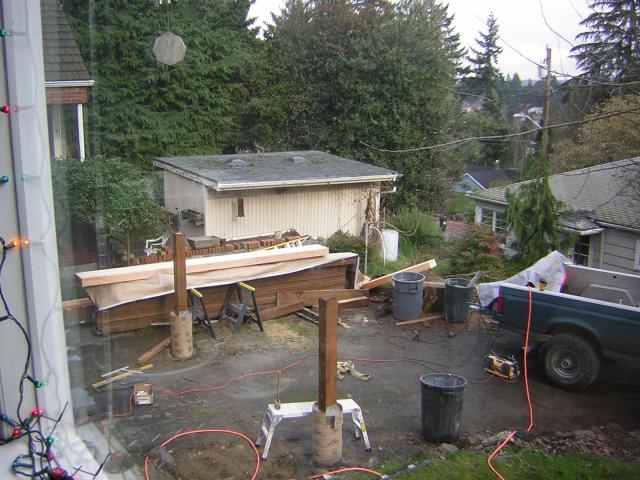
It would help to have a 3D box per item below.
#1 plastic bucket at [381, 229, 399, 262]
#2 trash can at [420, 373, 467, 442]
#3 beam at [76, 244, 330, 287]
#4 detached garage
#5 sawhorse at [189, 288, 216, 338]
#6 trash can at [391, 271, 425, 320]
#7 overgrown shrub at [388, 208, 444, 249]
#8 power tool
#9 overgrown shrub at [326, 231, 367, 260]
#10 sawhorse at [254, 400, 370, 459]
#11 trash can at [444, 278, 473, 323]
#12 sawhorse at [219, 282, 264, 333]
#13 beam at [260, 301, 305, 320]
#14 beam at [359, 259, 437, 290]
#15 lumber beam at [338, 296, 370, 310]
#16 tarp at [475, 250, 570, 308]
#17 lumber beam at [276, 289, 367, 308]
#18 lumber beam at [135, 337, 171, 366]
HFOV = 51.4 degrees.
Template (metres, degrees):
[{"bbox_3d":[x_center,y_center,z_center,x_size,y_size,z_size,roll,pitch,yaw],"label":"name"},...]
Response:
[{"bbox_3d":[1.684,0.146,15.791,0.400,0.720,0.400,0,10,0],"label":"plastic bucket"},{"bbox_3d":[1.443,1.946,7.718,0.540,0.675,0.540,0,10,0],"label":"trash can"},{"bbox_3d":[-1.994,0.449,12.502,4.880,0.140,0.520,-6,12,-31],"label":"beam"},{"bbox_3d":[-1.708,-1.730,25.574,7.552,2.863,5.251,-7,13,-35],"label":"detached garage"},{"bbox_3d":[-2.035,1.173,10.788,0.470,0.710,0.720,-6,12,-28],"label":"sawhorse"},{"bbox_3d":[1.554,0.994,11.585,0.580,0.700,0.580,0,10,0],"label":"trash can"},{"bbox_3d":[2.840,-0.300,20.000,1.700,1.269,1.600,2,11,8],"label":"overgrown shrub"},{"bbox_3d":[2.532,1.683,9.182,0.250,0.280,0.420,-8,14,-37],"label":"power tool"},{"bbox_3d":[0.689,0.260,17.300,1.200,0.945,1.150,1,11,2],"label":"overgrown shrub"},{"bbox_3d":[-0.075,1.979,6.994,1.130,0.470,0.340,-2,11,-12],"label":"sawhorse"},{"bbox_3d":[2.509,1.097,11.887,0.520,0.670,0.520,0,10,0],"label":"trash can"},{"bbox_3d":[-1.290,1.104,11.172,0.470,0.710,0.720,-6,12,-30],"label":"sawhorse"},{"bbox_3d":[-0.690,1.247,11.960,0.990,0.150,0.130,-9,14,-41],"label":"beam"},{"bbox_3d":[1.492,0.723,12.900,0.140,0.140,2.220,-7,-10,-35],"label":"beam"},{"bbox_3d":[0.510,1.198,12.286,0.760,0.130,0.140,-5,11,-27],"label":"lumber beam"},{"bbox_3d":[3.081,0.557,9.829,1.850,0.600,0.620,-10,15,-43],"label":"tarp"},{"bbox_3d":[0.070,1.078,12.590,1.700,0.260,0.100,-1,10,-6],"label":"lumber beam"},{"bbox_3d":[-2.473,1.651,9.913,0.100,0.080,0.880,3,11,16],"label":"lumber beam"}]

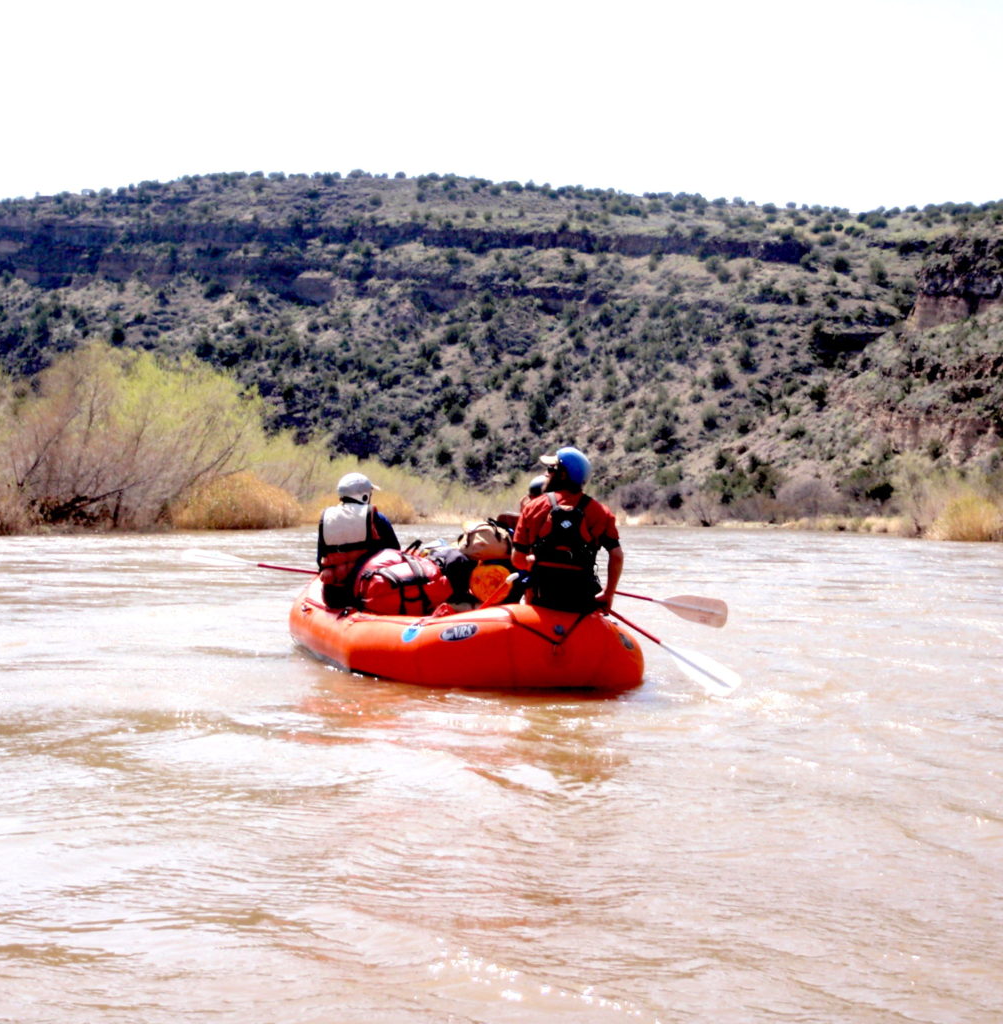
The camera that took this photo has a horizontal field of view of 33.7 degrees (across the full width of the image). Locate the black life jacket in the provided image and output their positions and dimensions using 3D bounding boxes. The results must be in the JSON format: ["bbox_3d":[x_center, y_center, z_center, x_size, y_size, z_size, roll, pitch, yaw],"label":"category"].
[{"bbox_3d":[0.365,0.124,9.600,0.390,0.470,0.300,0,0,-6],"label":"black life jacket"}]

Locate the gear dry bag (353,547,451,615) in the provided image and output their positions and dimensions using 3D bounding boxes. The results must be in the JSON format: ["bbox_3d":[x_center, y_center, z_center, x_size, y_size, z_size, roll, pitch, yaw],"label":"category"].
[{"bbox_3d":[-0.619,0.459,10.400,0.620,0.460,0.420,0,0,10],"label":"gear dry bag"}]

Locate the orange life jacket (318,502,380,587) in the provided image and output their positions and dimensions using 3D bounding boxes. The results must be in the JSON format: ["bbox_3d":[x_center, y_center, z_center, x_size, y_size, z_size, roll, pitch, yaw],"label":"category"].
[{"bbox_3d":[-1.012,0.211,10.950,0.410,0.550,0.300,0,0,16],"label":"orange life jacket"}]

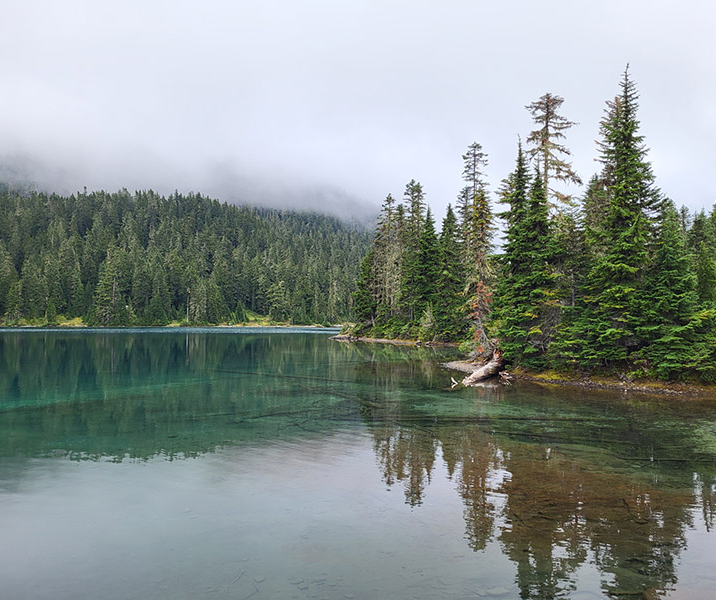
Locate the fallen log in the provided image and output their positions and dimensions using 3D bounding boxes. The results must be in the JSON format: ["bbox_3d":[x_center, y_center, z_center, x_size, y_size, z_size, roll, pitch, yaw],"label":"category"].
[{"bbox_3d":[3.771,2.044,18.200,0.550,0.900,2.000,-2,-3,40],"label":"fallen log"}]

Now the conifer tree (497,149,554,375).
[{"bbox_3d":[6.132,-1.593,22.000,2.100,8.200,2.100,0,-2,0],"label":"conifer tree"}]

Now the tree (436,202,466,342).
[{"bbox_3d":[7.697,-2.288,50.000,2.700,11.300,2.700,0,-2,0],"label":"tree"}]

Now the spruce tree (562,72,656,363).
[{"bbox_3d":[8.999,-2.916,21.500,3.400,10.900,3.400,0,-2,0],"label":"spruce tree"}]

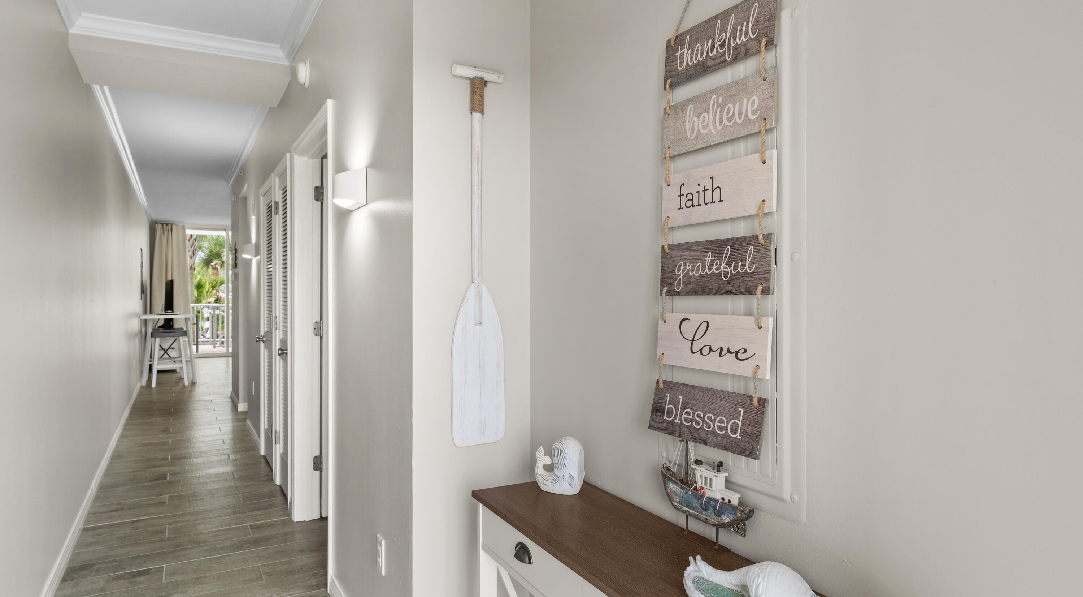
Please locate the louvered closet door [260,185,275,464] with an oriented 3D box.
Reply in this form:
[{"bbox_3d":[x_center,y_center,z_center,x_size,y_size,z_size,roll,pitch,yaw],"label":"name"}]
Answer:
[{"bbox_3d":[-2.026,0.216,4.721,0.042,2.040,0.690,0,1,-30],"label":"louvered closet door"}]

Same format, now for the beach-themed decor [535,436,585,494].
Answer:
[{"bbox_3d":[0.048,0.421,1.611,0.124,0.136,0.080,0,1,25],"label":"beach-themed decor"}]

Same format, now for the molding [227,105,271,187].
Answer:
[{"bbox_3d":[-2.933,-1.436,6.197,0.062,0.080,4.220,0,1,-30],"label":"molding"}]

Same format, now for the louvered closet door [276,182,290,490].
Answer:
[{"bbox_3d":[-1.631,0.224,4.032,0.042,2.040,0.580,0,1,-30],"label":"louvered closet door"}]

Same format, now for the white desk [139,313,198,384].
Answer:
[{"bbox_3d":[-5.444,0.721,9.229,0.660,0.975,0.700,0,1,-30],"label":"white desk"}]

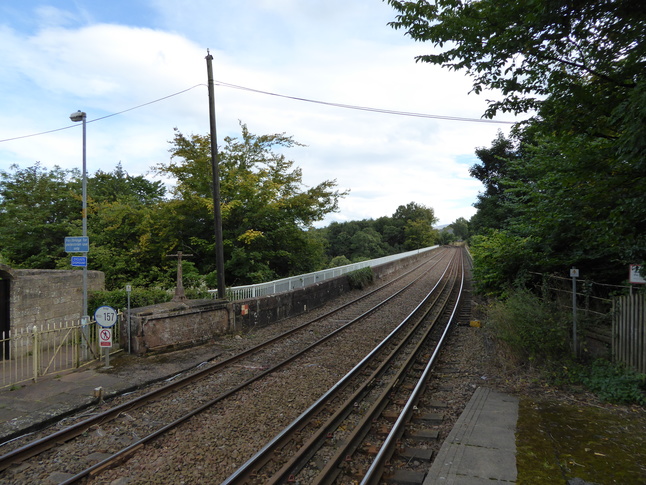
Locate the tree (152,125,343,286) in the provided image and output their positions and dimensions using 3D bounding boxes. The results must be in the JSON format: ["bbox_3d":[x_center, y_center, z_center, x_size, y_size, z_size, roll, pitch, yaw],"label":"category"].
[{"bbox_3d":[-4.150,-1.700,26.000,11.000,10.600,10.000,0,0,-9],"label":"tree"}]

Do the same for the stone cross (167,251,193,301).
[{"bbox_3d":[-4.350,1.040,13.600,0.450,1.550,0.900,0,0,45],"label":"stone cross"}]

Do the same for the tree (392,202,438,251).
[{"bbox_3d":[26.800,-3.200,130.000,13.300,16.500,12.500,0,0,11],"label":"tree"}]

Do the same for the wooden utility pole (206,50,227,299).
[{"bbox_3d":[-3.780,-2.100,16.000,0.280,9.500,0.280,-3,0,-13],"label":"wooden utility pole"}]

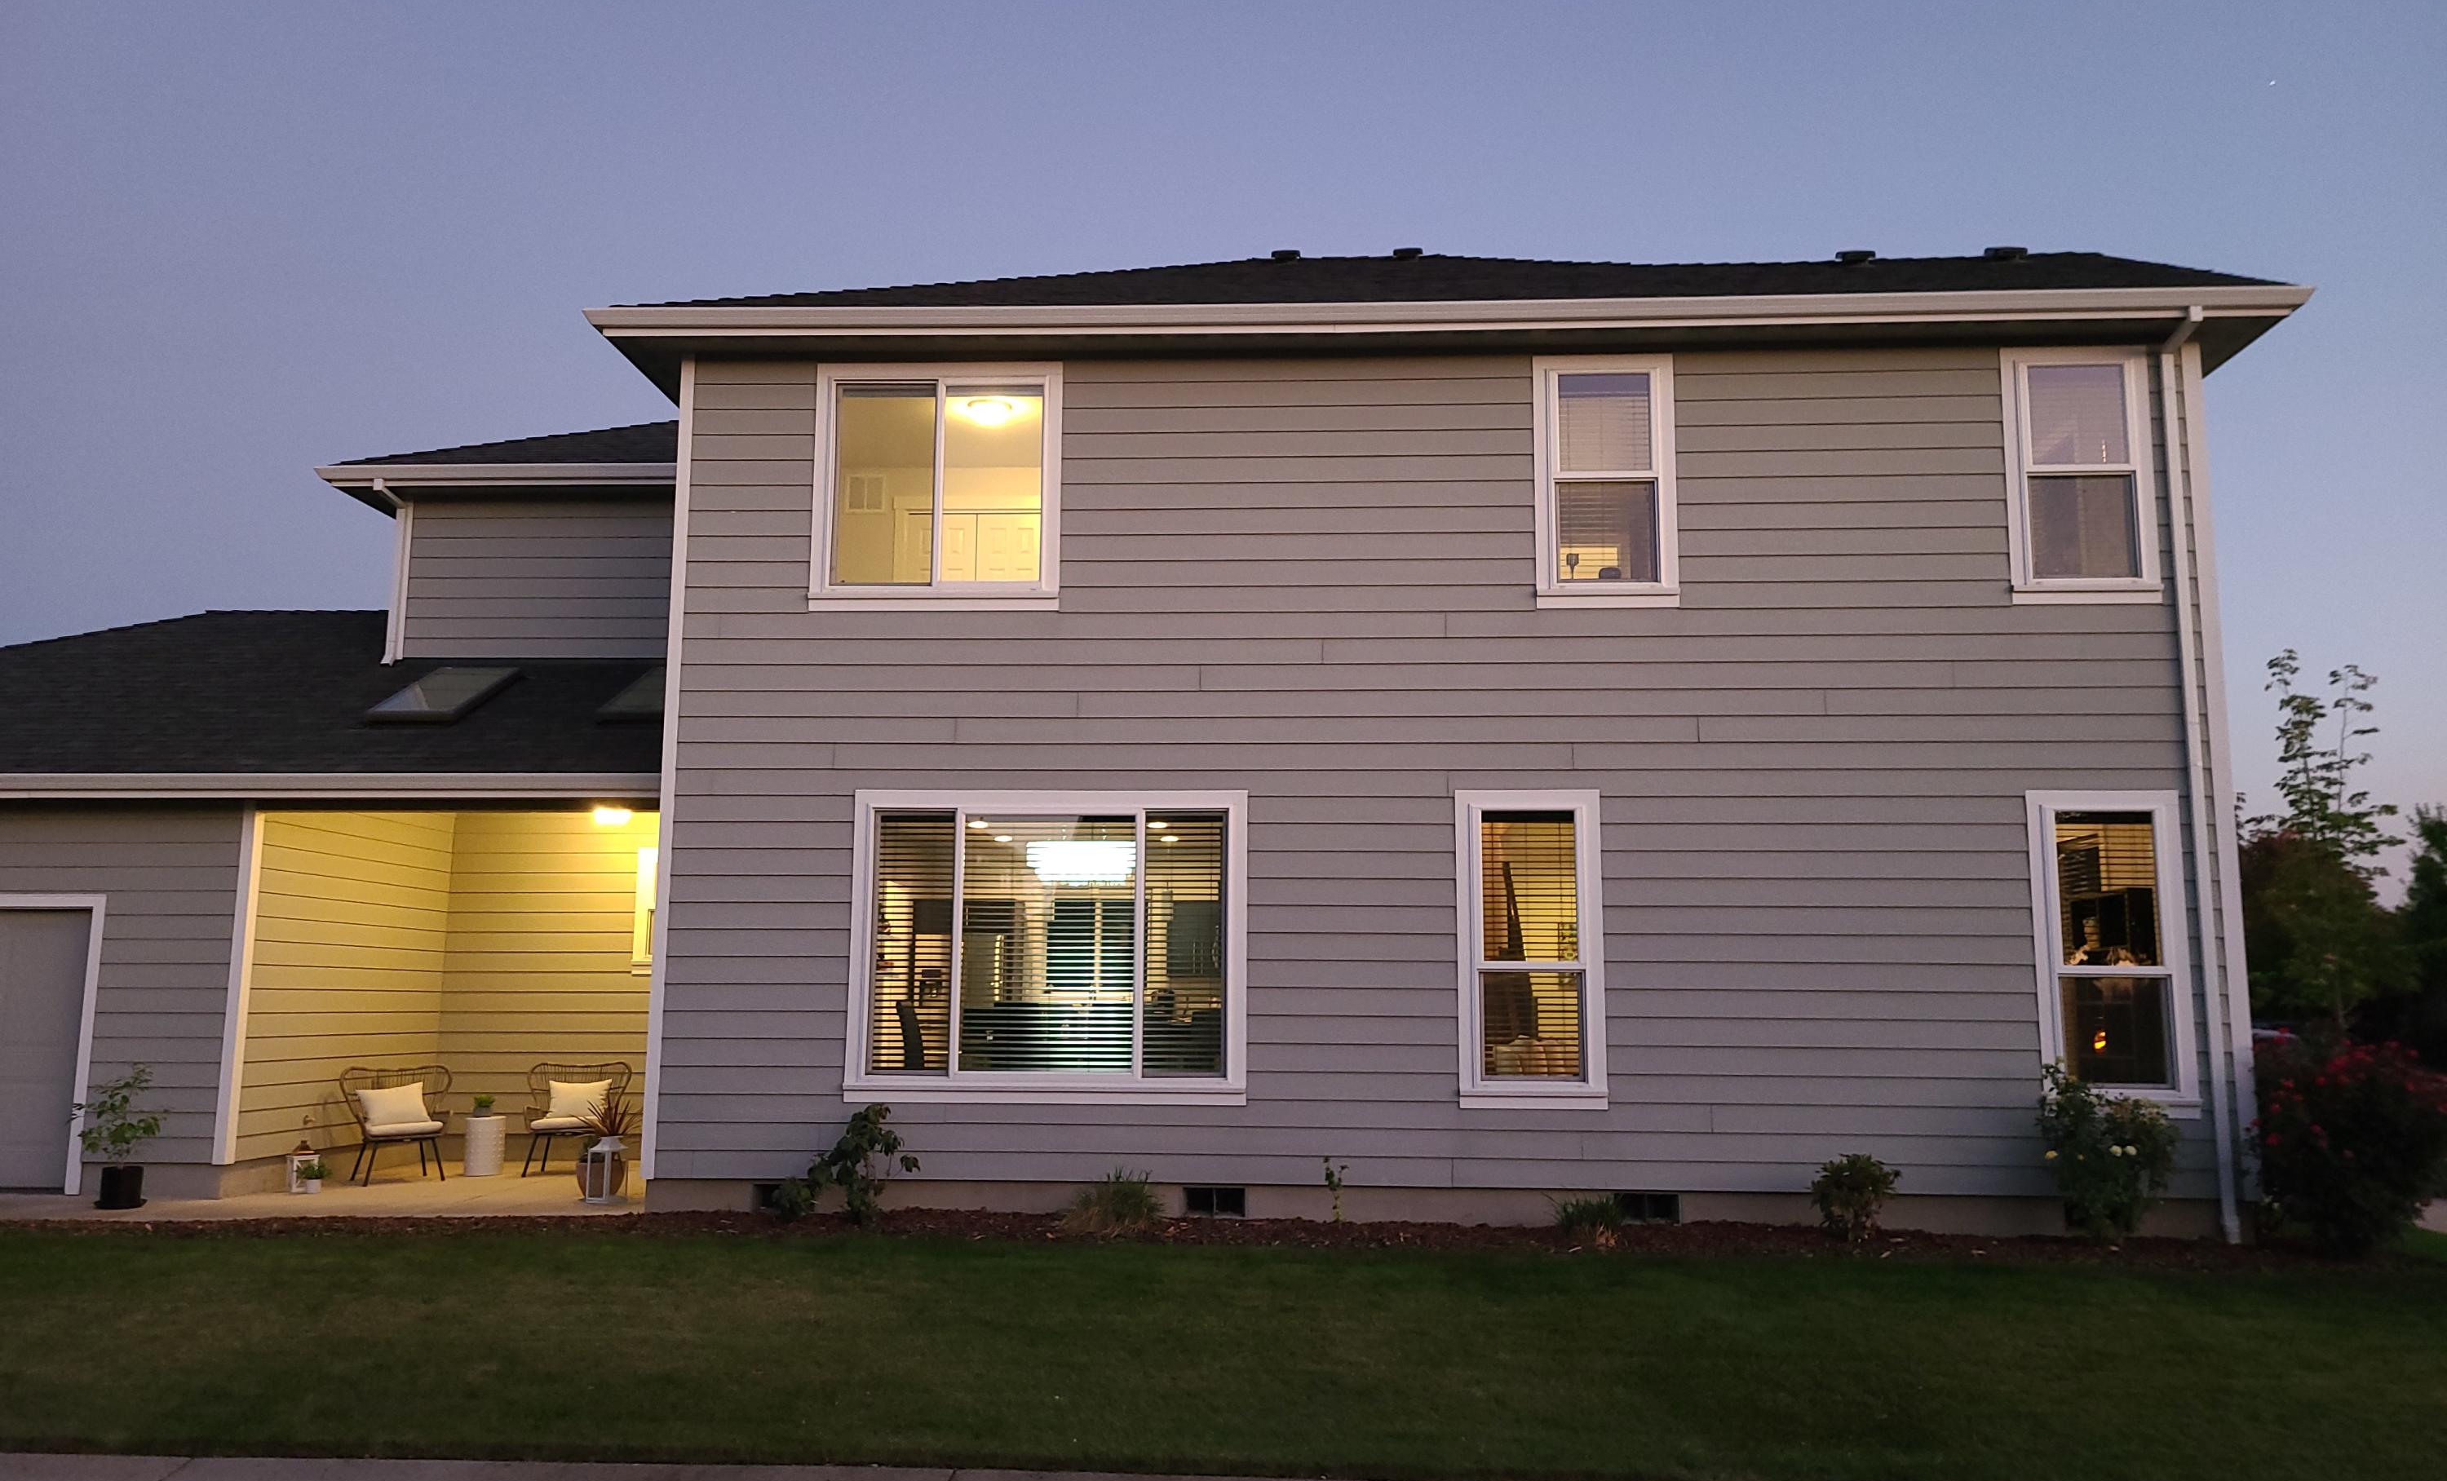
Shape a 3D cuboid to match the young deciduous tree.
[{"bbox_3d":[9.944,1.588,16.453,1.536,4.854,1.600,0,-9,3],"label":"young deciduous tree"}]

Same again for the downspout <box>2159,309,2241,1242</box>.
[{"bbox_3d":[6.293,0.196,11.618,0.135,5.870,0.520,0,-9,3],"label":"downspout"}]

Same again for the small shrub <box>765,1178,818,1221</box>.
[{"bbox_3d":[-2.705,2.872,11.508,0.318,0.260,0.300,0,-9,3],"label":"small shrub"}]

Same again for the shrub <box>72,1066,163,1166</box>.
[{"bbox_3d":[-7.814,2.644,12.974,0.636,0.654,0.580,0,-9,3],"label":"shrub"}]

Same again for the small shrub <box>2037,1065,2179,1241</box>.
[{"bbox_3d":[5.350,2.487,11.112,0.822,1.010,0.800,0,-9,3],"label":"small shrub"}]

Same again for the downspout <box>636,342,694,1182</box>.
[{"bbox_3d":[-3.760,0.138,12.438,0.100,5.590,0.100,0,-9,3],"label":"downspout"}]

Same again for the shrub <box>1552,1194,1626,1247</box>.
[{"bbox_3d":[2.185,2.871,10.998,0.429,0.292,0.440,0,-9,3],"label":"shrub"}]

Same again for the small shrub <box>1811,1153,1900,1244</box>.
[{"bbox_3d":[3.826,2.772,11.129,0.508,0.526,0.520,0,-9,3],"label":"small shrub"}]

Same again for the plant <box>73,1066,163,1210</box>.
[{"bbox_3d":[-7.785,2.799,12.949,0.634,0.959,0.580,0,-9,3],"label":"plant"}]

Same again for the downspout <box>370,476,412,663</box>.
[{"bbox_3d":[-7.289,-1.462,15.931,0.140,1.500,0.520,0,-9,3],"label":"downspout"}]

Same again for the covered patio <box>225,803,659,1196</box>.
[{"bbox_3d":[-5.457,2.104,14.810,3.550,2.860,3.410,0,-9,3],"label":"covered patio"}]

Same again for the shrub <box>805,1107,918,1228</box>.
[{"bbox_3d":[-2.267,2.646,11.468,0.714,0.712,0.620,0,-9,3],"label":"shrub"}]

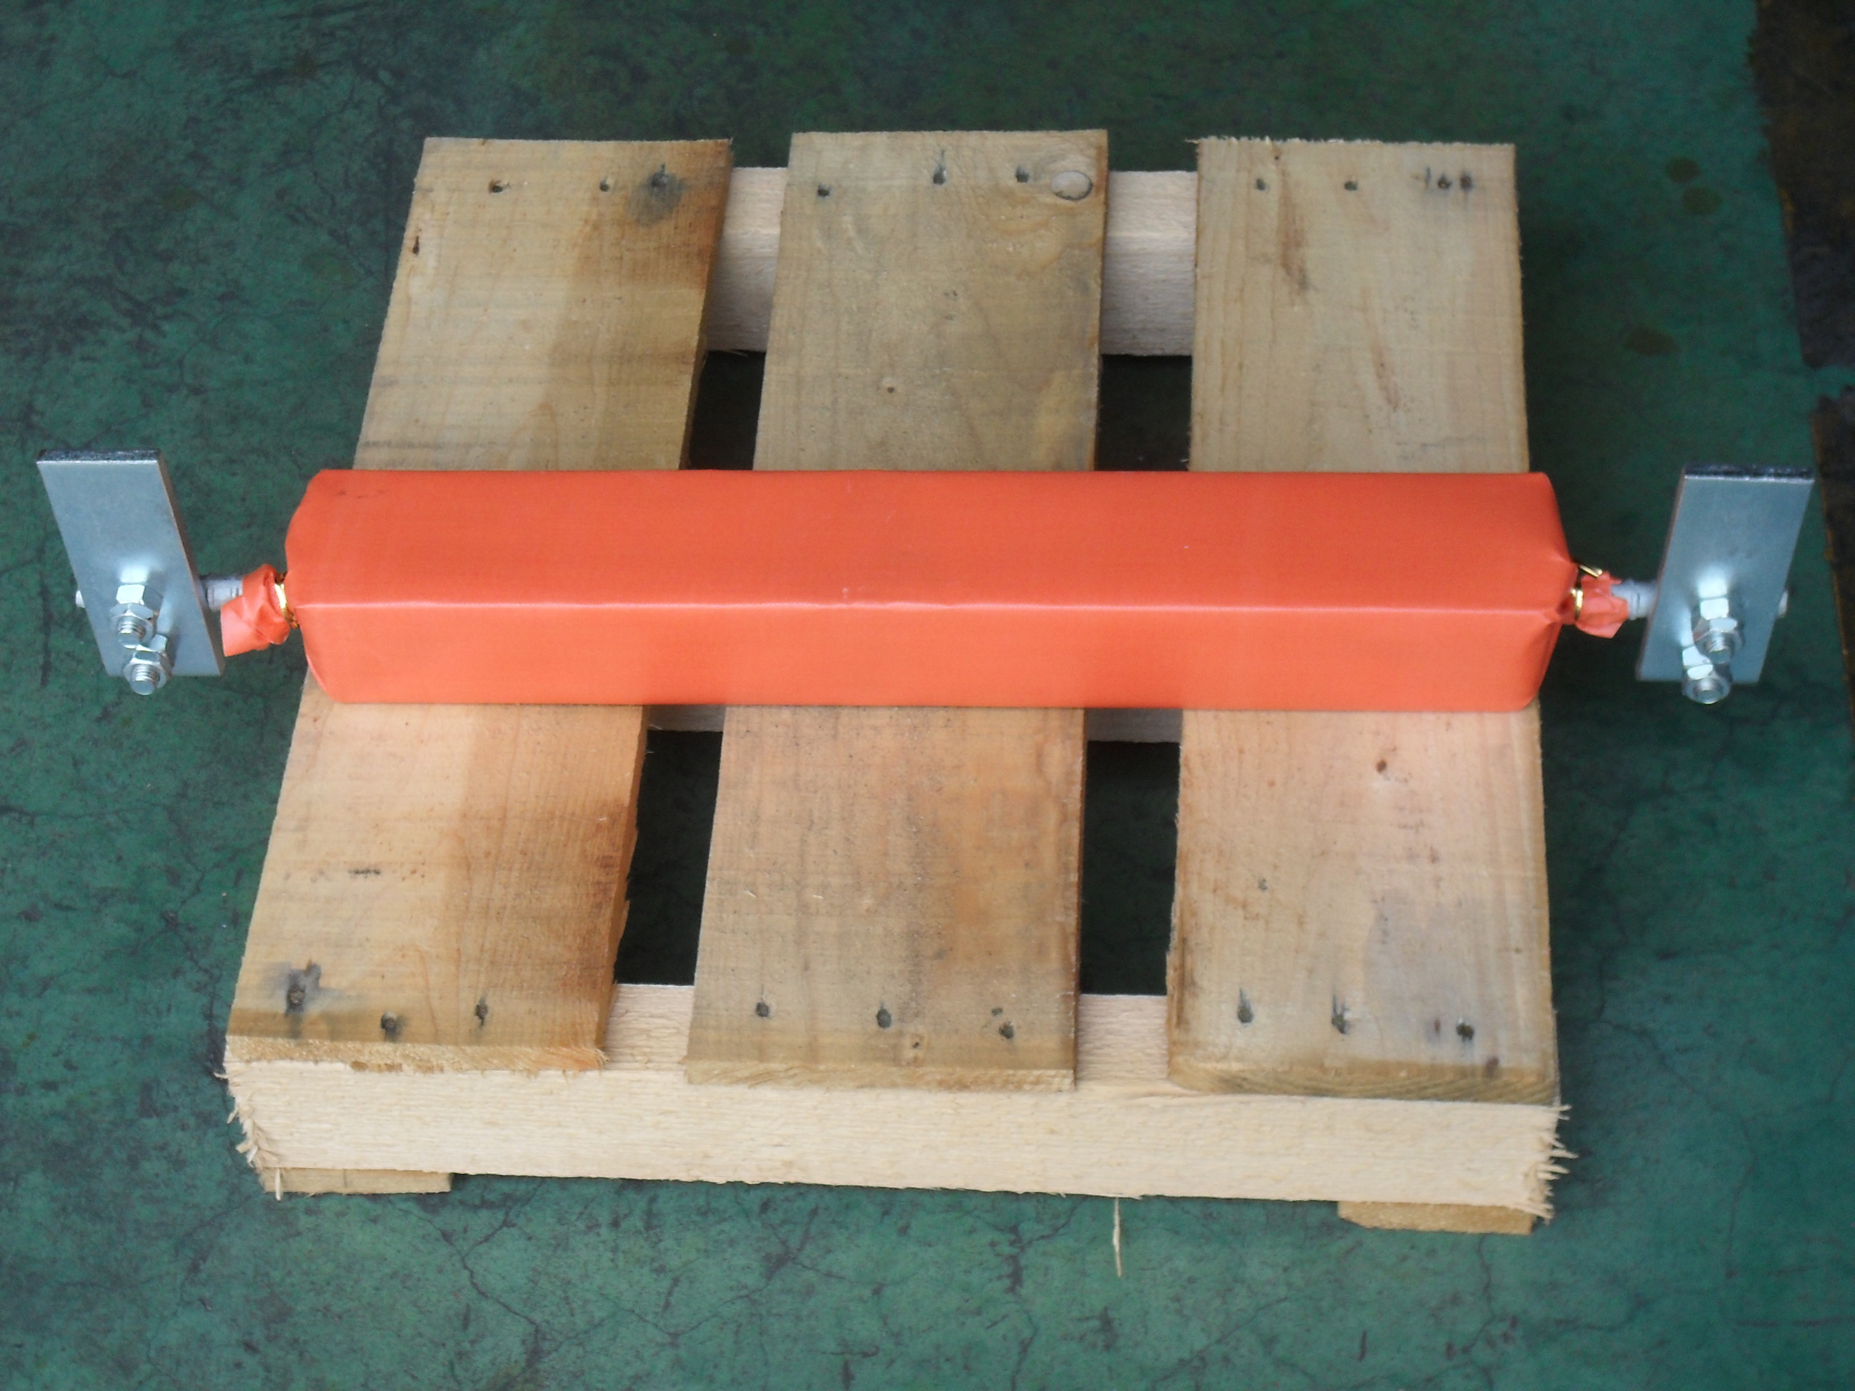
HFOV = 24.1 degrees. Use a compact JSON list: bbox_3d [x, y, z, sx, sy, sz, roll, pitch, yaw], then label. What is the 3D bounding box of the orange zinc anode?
[{"bbox_3d":[0.001,-0.043,1.767,0.522,0.058,0.077,0,47,3],"label":"orange zinc anode"}]

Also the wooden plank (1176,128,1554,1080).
[{"bbox_3d":[0.180,-0.050,1.815,0.145,0.017,0.538,1,47,4],"label":"wooden plank"}]

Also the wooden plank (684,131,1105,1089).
[{"bbox_3d":[-0.003,-0.055,1.829,0.146,0.017,0.546,1,47,4],"label":"wooden plank"}]

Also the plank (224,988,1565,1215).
[{"bbox_3d":[-0.012,0.155,1.694,0.507,0.070,0.044,1,47,4],"label":"plank"}]

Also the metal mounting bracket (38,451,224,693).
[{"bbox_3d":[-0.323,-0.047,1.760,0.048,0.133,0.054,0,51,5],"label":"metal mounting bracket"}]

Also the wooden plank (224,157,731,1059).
[{"bbox_3d":[-0.179,-0.057,1.841,0.142,0.017,0.532,1,47,4],"label":"wooden plank"}]

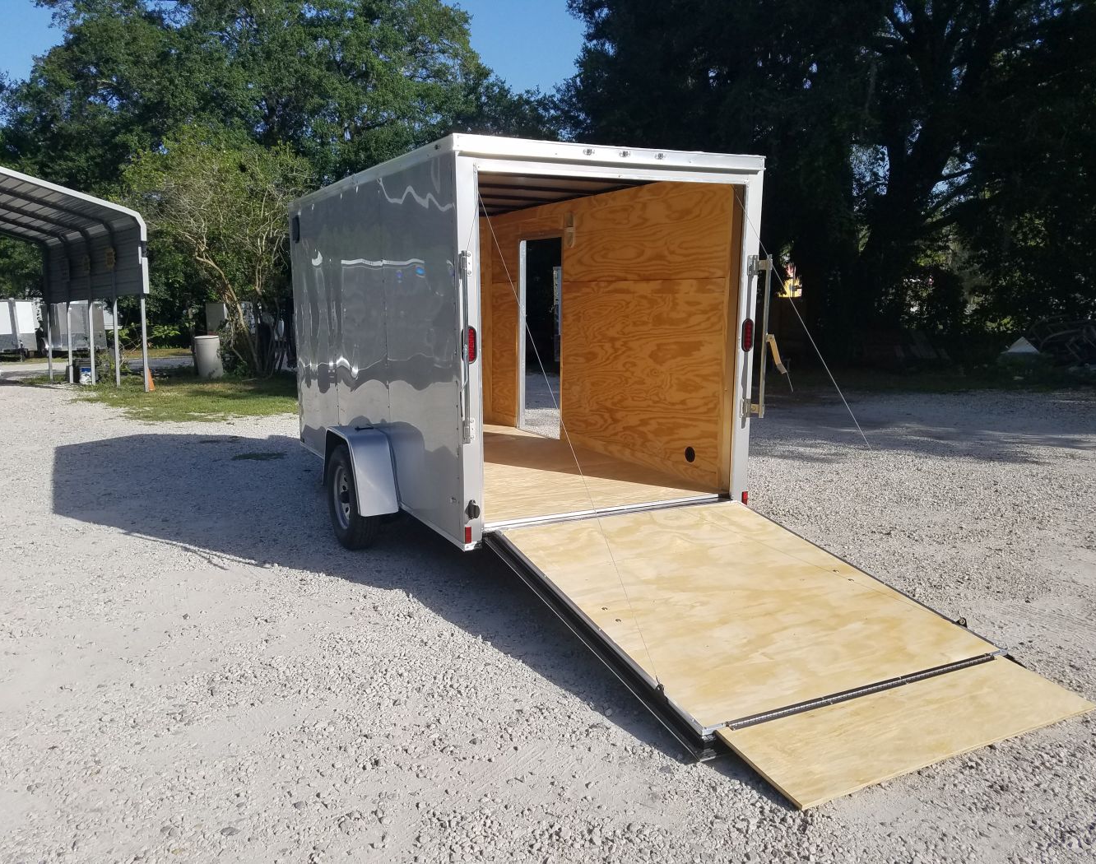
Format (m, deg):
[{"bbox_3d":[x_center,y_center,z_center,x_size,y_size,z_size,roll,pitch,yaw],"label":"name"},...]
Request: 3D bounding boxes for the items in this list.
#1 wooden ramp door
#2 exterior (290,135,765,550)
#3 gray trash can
[{"bbox_3d":[0.902,0.796,3.824,1.570,0.100,2.136,-5,19,-27],"label":"wooden ramp door"},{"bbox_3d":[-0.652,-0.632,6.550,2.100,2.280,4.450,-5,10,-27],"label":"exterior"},{"bbox_3d":[-7.843,-1.727,20.000,0.580,0.960,0.580,-6,8,-21],"label":"gray trash can"}]

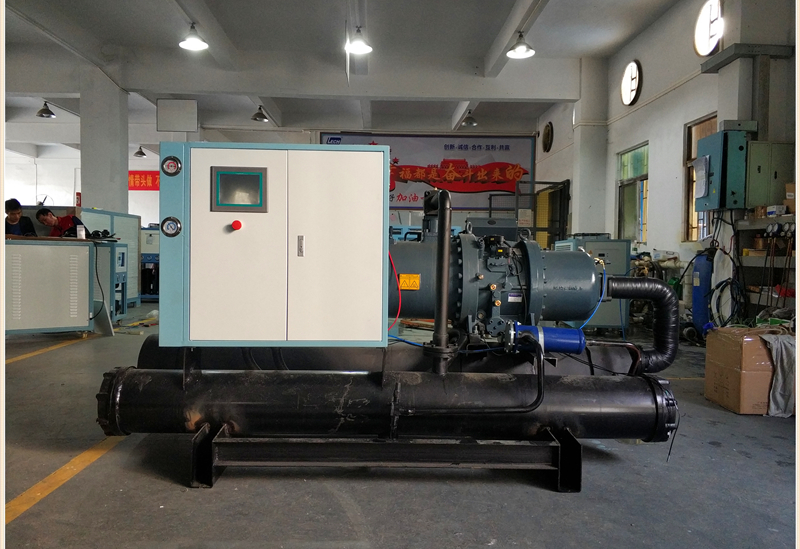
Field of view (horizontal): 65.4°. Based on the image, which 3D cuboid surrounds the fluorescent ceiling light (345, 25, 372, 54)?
[{"bbox_3d":[-0.565,-3.245,8.550,0.385,0.305,0.385,1,0,-3],"label":"fluorescent ceiling light"}]

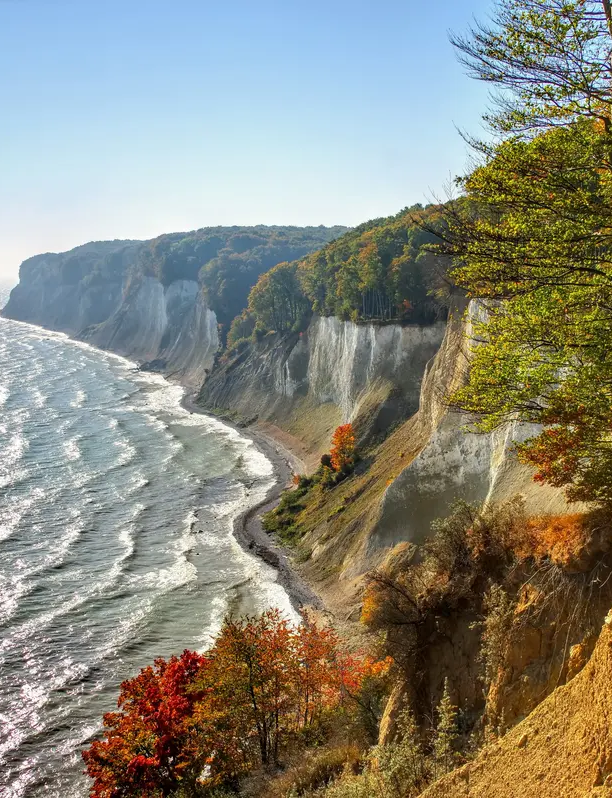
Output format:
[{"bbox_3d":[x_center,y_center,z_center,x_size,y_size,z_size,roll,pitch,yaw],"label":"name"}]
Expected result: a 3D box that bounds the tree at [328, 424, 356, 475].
[{"bbox_3d":[8.321,11.855,205.000,6.100,11.800,6.000,0,8,0],"label":"tree"}]

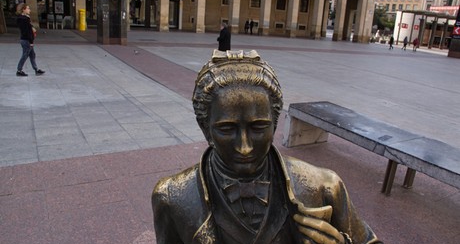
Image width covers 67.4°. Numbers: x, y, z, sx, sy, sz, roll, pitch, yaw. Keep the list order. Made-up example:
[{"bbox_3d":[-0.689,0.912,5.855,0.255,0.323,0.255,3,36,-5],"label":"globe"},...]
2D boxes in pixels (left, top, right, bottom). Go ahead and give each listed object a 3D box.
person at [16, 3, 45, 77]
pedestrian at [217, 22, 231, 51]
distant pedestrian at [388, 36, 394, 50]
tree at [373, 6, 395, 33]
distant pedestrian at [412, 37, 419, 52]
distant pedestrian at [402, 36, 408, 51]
[{"bbox_3d":[-4.756,-1.932,8.198,0.680,1.660,0.470,0,16,-15],"label":"person"},{"bbox_3d":[-0.238,-2.869,13.024,0.500,1.680,0.500,4,16,1],"label":"pedestrian"},{"bbox_3d":[20.050,-9.829,42.688,0.600,1.680,0.500,7,16,10],"label":"distant pedestrian"},{"bbox_3d":[27.549,-17.687,62.909,5.500,6.800,5.500,4,16,-1],"label":"tree"},{"bbox_3d":[23.169,-9.620,42.996,0.550,1.650,0.520,7,16,10],"label":"distant pedestrian"},{"bbox_3d":[21.683,-9.669,42.637,0.620,1.670,0.500,7,16,10],"label":"distant pedestrian"}]

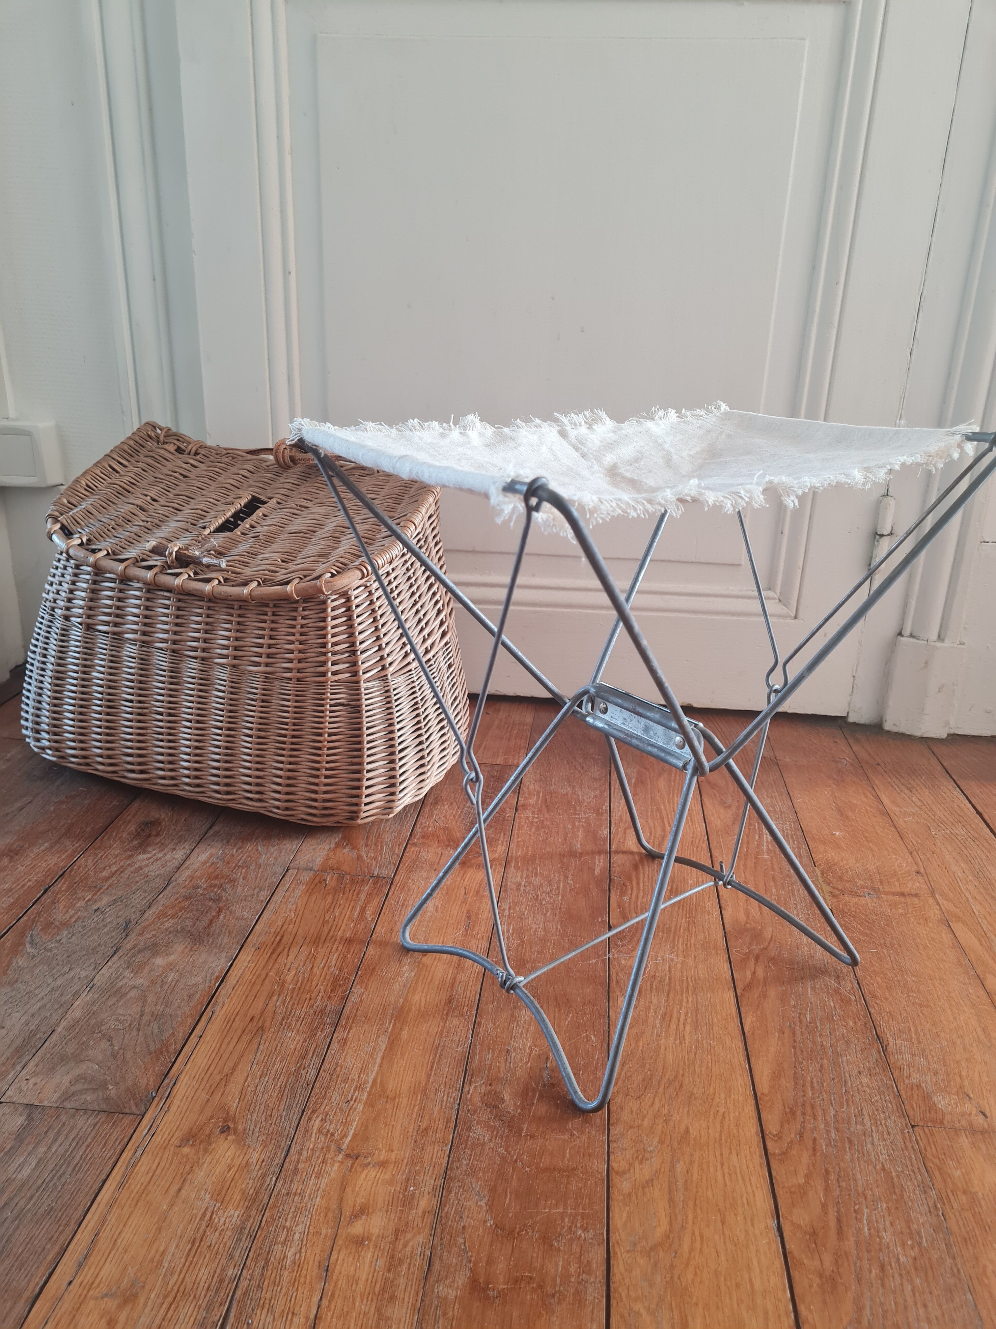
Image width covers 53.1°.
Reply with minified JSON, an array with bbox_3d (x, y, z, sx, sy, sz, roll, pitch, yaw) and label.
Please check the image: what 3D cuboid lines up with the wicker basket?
[{"bbox_3d":[-0.252,-0.055,1.063,0.420,0.325,0.250,10,23,21],"label":"wicker basket"}]

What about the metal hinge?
[{"bbox_3d":[0.451,-0.148,1.165,0.019,0.098,0.020,4,21,5],"label":"metal hinge"}]

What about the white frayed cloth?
[{"bbox_3d":[0.107,-0.133,0.666,0.410,0.043,0.210,-16,28,-39],"label":"white frayed cloth"}]

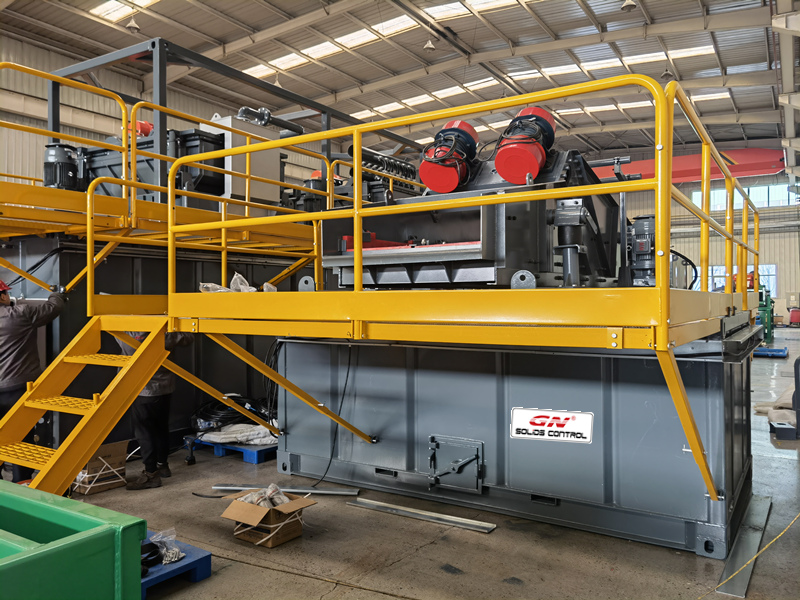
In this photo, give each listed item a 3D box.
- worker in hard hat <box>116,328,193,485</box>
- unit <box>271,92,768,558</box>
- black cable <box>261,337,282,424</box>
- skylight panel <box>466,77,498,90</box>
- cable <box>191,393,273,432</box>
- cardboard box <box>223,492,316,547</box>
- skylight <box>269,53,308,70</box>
[{"bbox_3d":[-2.160,0.770,5.450,0.540,1.660,0.540,0,0,-26],"label":"worker in hard hat"},{"bbox_3d":[0.884,-0.013,5.464,3.770,3.200,1.660,0,0,33],"label":"unit"},{"bbox_3d":[-1.220,0.787,5.950,0.170,0.860,0.170,0,0,33],"label":"black cable"},{"bbox_3d":[3.441,-9.097,26.330,1.450,0.080,0.700,0,0,33],"label":"skylight panel"},{"bbox_3d":[-1.790,1.200,6.650,0.740,0.340,0.720,0,0,33],"label":"cable"},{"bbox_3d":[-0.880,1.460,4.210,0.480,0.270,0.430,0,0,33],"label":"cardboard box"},{"bbox_3d":[-4.143,-8.875,23.310,1.380,0.080,0.880,0,0,33],"label":"skylight"}]

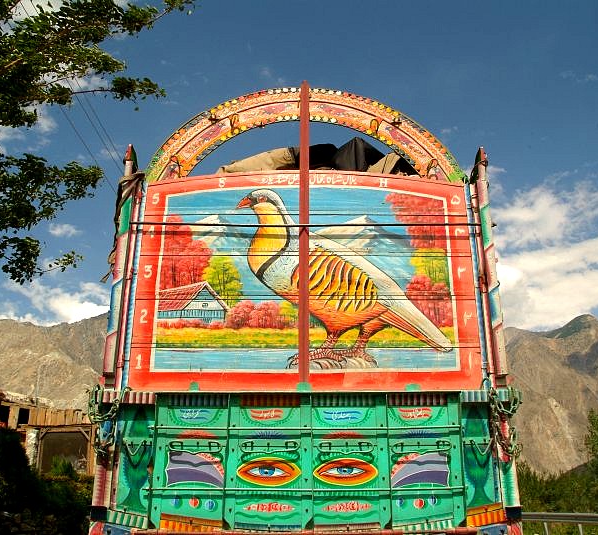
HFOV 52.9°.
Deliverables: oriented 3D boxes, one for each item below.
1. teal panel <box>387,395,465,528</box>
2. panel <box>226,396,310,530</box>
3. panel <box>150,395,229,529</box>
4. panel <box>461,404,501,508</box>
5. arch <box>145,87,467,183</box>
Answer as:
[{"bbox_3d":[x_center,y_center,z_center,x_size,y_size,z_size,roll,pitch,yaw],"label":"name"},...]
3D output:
[{"bbox_3d":[0.736,1.118,3.500,0.440,0.737,0.060,0,-17,-1],"label":"teal panel"},{"bbox_3d":[-0.176,1.116,3.484,0.482,0.739,0.060,0,-17,-1],"label":"panel"},{"bbox_3d":[-0.626,1.111,3.477,0.429,0.732,0.060,0,-17,-1],"label":"panel"},{"bbox_3d":[1.055,1.098,3.512,0.204,0.576,0.060,0,-17,-1],"label":"panel"},{"bbox_3d":[0.056,-0.894,4.151,2.194,0.725,0.120,0,-17,-1],"label":"arch"}]

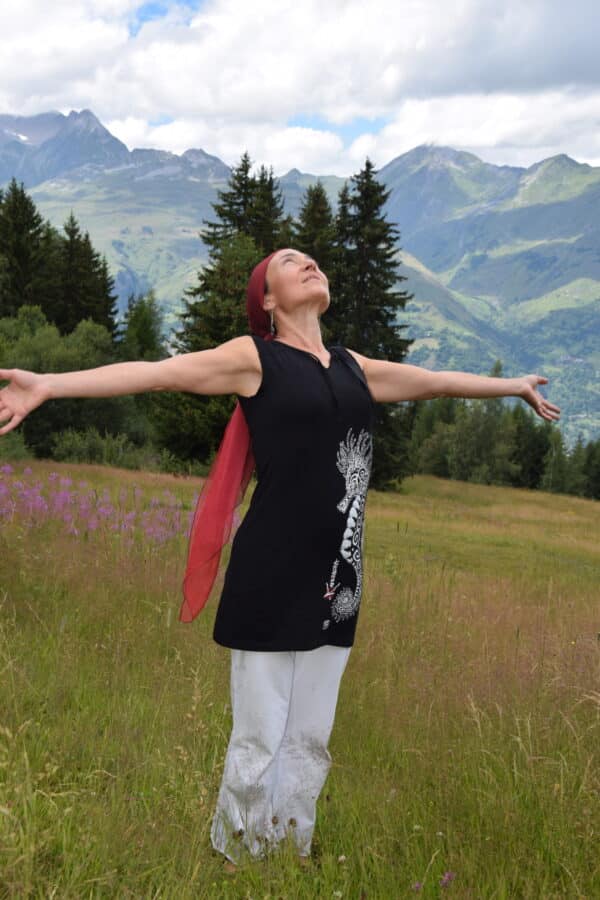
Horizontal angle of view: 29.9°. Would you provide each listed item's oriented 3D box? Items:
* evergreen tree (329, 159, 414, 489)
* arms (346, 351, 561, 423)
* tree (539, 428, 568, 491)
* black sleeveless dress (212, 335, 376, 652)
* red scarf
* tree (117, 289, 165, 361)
[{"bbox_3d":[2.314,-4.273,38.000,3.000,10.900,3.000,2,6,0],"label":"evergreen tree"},{"bbox_3d":[0.423,-0.173,3.060,0.700,0.200,0.160,-2,8,-30],"label":"arms"},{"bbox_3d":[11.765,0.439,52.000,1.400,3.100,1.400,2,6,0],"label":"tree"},{"bbox_3d":[-0.014,0.105,2.840,0.410,0.770,0.280,-4,8,-38],"label":"black sleeveless dress"},{"bbox_3d":[-0.186,-0.040,2.920,0.210,0.930,0.270,-4,8,-38],"label":"red scarf"},{"bbox_3d":[-5.672,-2.898,40.000,2.200,5.600,2.200,2,6,0],"label":"tree"}]

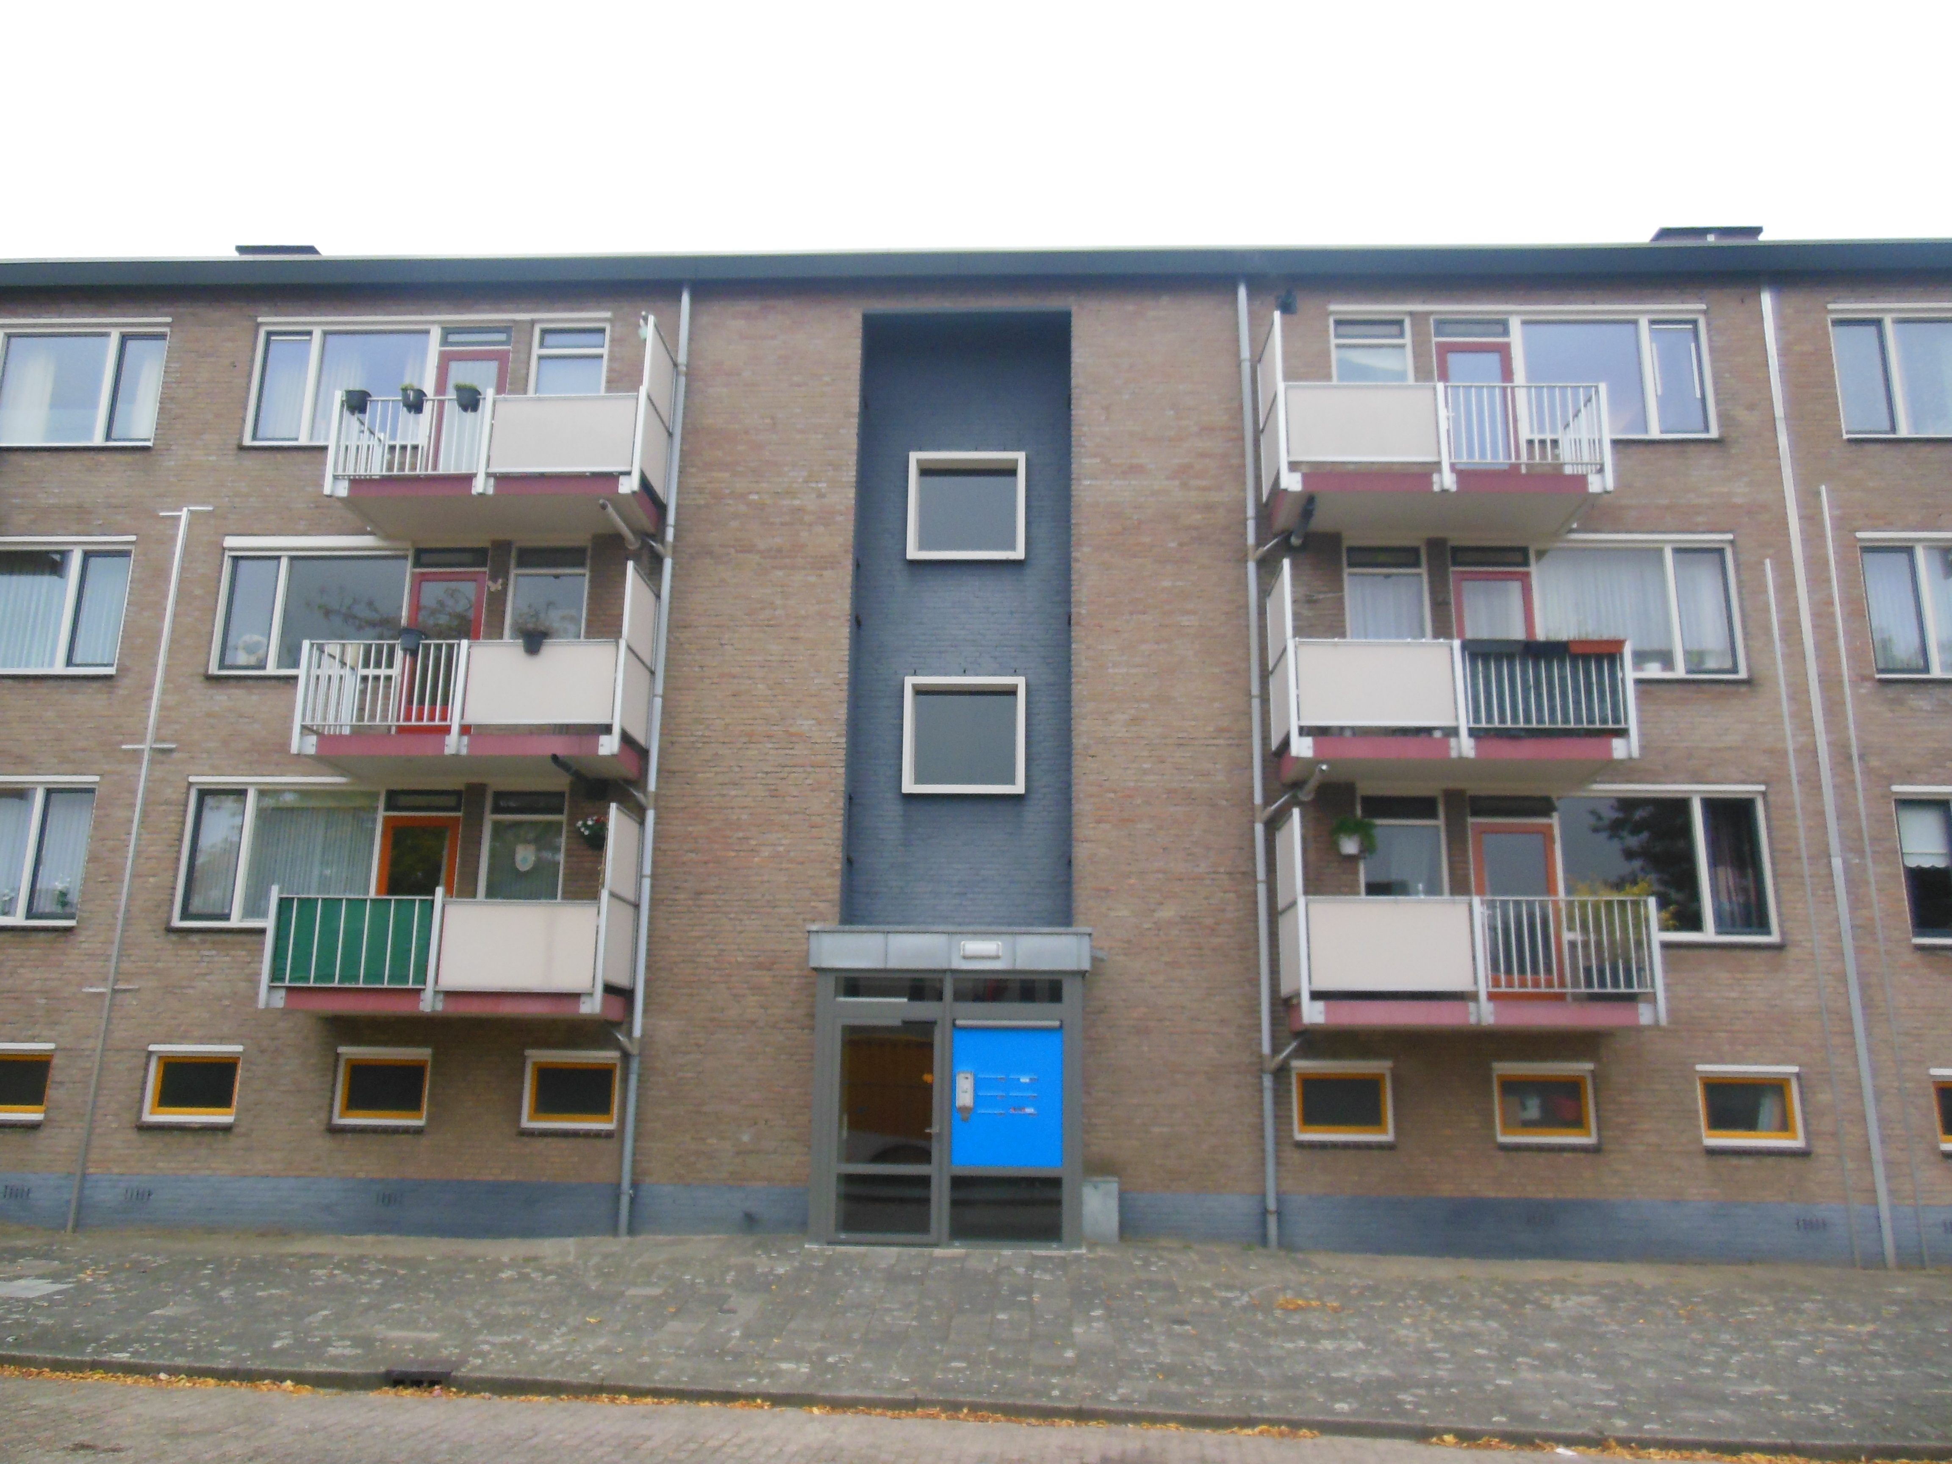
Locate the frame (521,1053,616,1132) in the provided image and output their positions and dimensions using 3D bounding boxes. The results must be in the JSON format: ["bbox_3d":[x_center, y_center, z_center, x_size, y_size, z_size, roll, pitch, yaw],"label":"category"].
[{"bbox_3d":[-4.006,3.576,14.052,0.919,0.791,0.140,0,-13,2],"label":"frame"}]

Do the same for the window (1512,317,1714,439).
[{"bbox_3d":[6.944,-3.832,15.301,2.028,1.441,0.120,0,-13,2],"label":"window"}]

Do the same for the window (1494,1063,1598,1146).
[{"bbox_3d":[5.509,3.620,13.698,0.960,0.772,0.130,1,-13,1],"label":"window"}]

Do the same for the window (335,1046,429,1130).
[{"bbox_3d":[-5.891,3.556,14.029,0.937,0.696,0.110,0,-13,2],"label":"window"}]

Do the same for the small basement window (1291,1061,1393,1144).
[{"bbox_3d":[3.555,3.609,13.652,0.943,0.696,0.110,0,-13,2],"label":"small basement window"}]

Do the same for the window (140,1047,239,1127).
[{"bbox_3d":[-7.733,3.499,13.958,0.896,0.772,0.130,1,-13,1],"label":"window"}]

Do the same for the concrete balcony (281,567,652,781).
[{"bbox_3d":[-4.932,-0.616,14.223,3.198,1.953,1.079,1,-13,1],"label":"concrete balcony"}]

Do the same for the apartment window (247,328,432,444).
[{"bbox_3d":[-7.118,-3.877,15.854,2.056,1.441,0.120,0,-13,2],"label":"apartment window"}]

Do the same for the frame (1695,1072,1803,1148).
[{"bbox_3d":[7.491,3.662,13.659,0.969,0.698,0.120,1,-13,1],"label":"frame"}]

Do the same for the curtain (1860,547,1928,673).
[{"bbox_3d":[9.720,-1.297,14.911,0.550,1.371,0.100,1,-13,1],"label":"curtain"}]

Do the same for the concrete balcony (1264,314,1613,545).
[{"bbox_3d":[4.642,-3.155,14.561,3.240,1.920,1.260,0,-13,2],"label":"concrete balcony"}]

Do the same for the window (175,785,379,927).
[{"bbox_3d":[-7.193,1.297,14.627,2.045,1.484,0.120,0,-13,2],"label":"window"}]

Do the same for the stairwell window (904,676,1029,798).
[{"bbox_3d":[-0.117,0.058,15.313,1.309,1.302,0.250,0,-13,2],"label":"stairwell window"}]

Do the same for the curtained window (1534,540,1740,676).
[{"bbox_3d":[6.898,-1.269,14.694,2.049,1.498,0.120,0,-13,2],"label":"curtained window"}]

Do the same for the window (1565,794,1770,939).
[{"bbox_3d":[6.880,1.356,14.070,2.042,1.484,0.120,0,-13,2],"label":"window"}]

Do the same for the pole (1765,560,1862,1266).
[{"bbox_3d":[8.311,1.598,14.028,0.054,6.991,0.054,1,-13,1],"label":"pole"}]

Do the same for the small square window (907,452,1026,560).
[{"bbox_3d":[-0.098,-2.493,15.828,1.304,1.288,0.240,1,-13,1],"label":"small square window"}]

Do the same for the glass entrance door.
[{"bbox_3d":[-0.859,3.820,13.523,0.980,2.022,0.080,0,-13,2],"label":"glass entrance door"}]

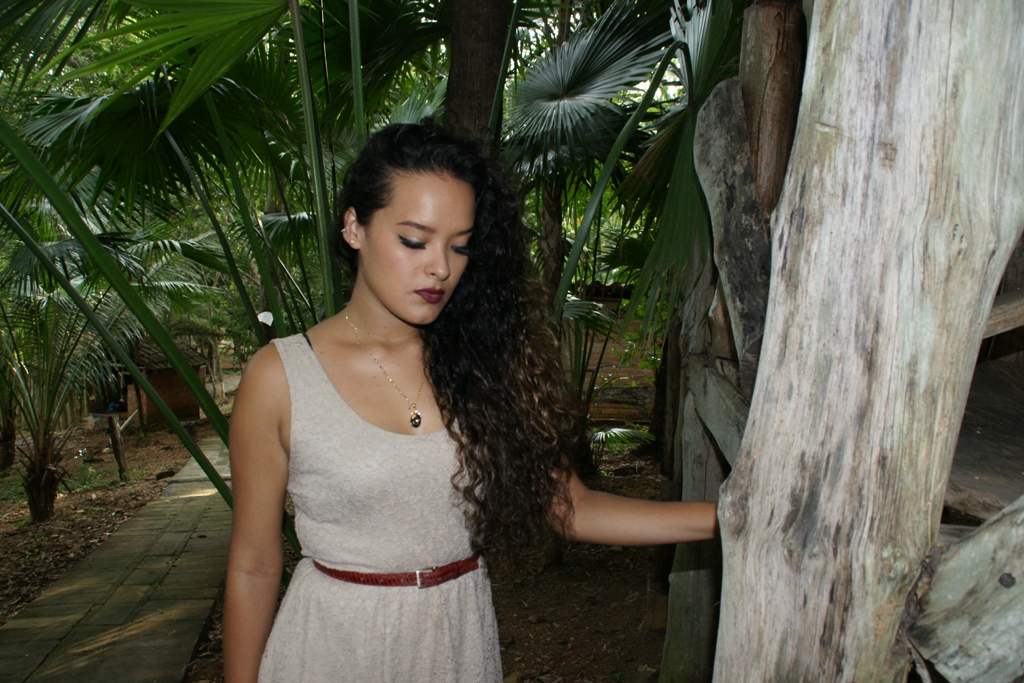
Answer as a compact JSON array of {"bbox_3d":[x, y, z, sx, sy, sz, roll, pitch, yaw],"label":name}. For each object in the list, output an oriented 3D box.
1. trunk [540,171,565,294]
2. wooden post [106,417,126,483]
[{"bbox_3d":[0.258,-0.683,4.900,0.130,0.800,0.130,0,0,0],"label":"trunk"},{"bbox_3d":[-4.094,1.107,7.950,0.110,0.690,0.110,-10,0,0],"label":"wooden post"}]

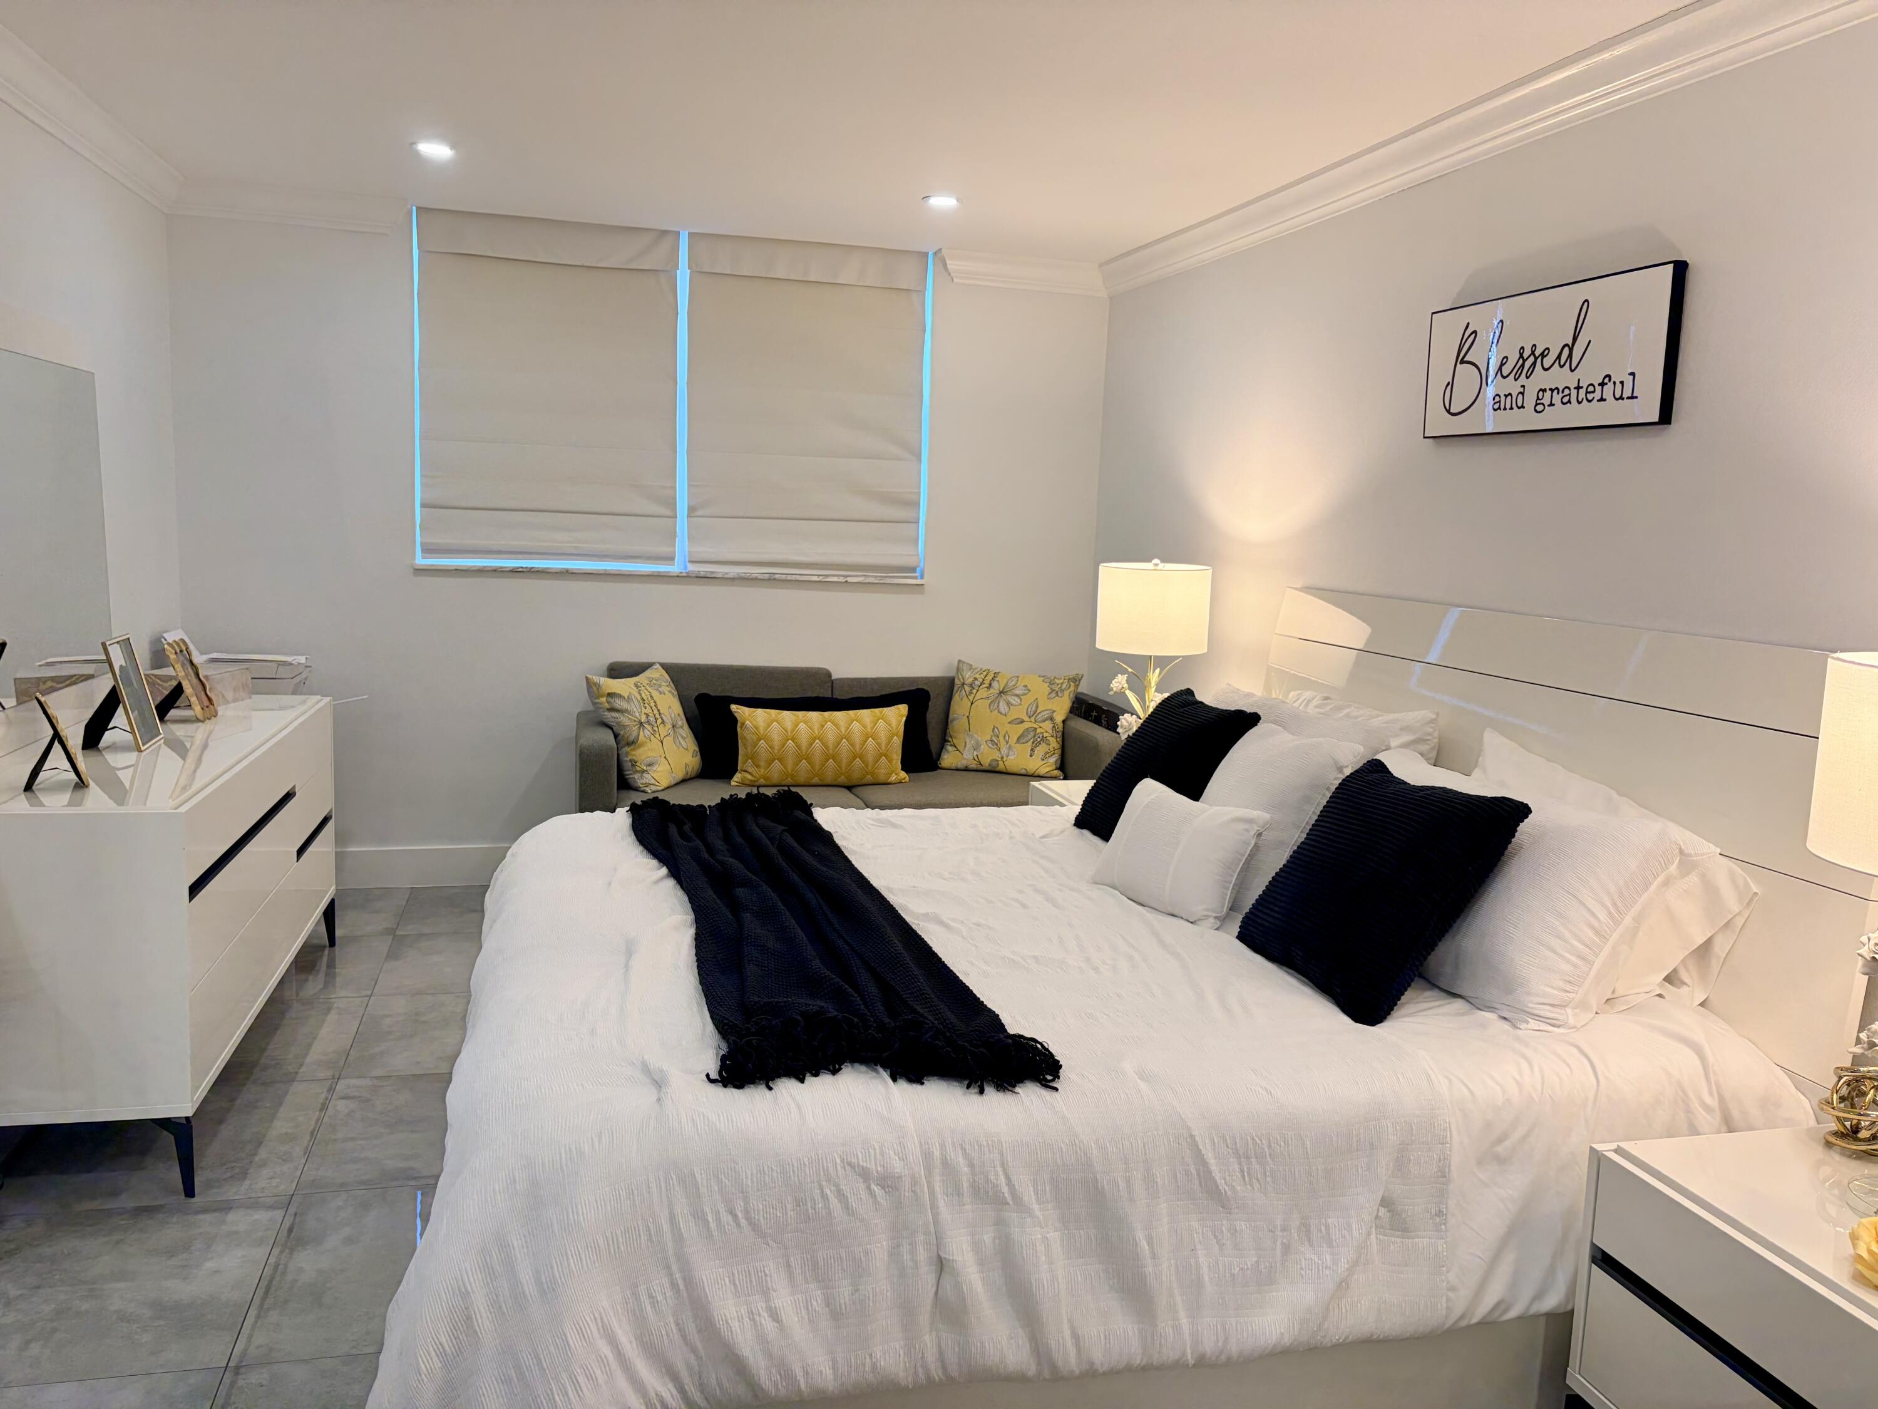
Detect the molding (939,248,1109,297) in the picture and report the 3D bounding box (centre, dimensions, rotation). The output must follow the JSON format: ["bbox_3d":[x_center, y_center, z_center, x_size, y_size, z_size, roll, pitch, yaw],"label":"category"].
[{"bbox_3d":[0.344,-1.667,5.466,0.720,0.105,0.085,0,8,-15],"label":"molding"}]

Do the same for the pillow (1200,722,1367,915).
[{"bbox_3d":[0.704,0.240,3.161,0.170,0.450,0.470,36,-1,-16],"label":"pillow"}]

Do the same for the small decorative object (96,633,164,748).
[{"bbox_3d":[-2.051,-0.032,3.543,0.135,0.268,0.215,0,8,-15],"label":"small decorative object"}]

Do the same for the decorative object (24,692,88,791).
[{"bbox_3d":[-1.916,0.072,3.067,0.118,0.205,0.165,-2,9,-31],"label":"decorative object"}]

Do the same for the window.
[{"bbox_3d":[-0.952,-1.107,5.253,1.885,1.268,0.100,0,8,-15],"label":"window"}]

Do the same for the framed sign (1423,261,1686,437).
[{"bbox_3d":[1.317,-0.752,3.100,0.038,0.303,0.780,0,8,-15],"label":"framed sign"}]

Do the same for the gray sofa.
[{"bbox_3d":[-0.263,0.330,5.135,2.030,0.860,0.880,0,8,-15],"label":"gray sofa"}]

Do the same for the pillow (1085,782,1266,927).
[{"bbox_3d":[0.517,0.312,3.045,0.130,0.270,0.400,34,-11,-32],"label":"pillow"}]

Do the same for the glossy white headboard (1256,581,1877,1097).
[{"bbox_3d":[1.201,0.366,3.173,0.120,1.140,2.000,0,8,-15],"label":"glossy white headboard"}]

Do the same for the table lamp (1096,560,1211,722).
[{"bbox_3d":[0.654,-0.063,4.387,0.370,0.770,0.370,0,8,-15],"label":"table lamp"}]

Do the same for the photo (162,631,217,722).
[{"bbox_3d":[-2.113,-0.069,3.961,0.125,0.220,0.165,1,8,-12],"label":"photo"}]

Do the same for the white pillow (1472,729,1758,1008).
[{"bbox_3d":[1.169,0.305,2.644,0.180,0.420,0.740,21,2,-16],"label":"white pillow"}]

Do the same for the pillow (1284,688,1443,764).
[{"bbox_3d":[0.947,0.167,3.558,0.180,0.430,0.770,19,3,-16],"label":"pillow"}]

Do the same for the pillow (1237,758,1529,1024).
[{"bbox_3d":[0.786,0.315,2.561,0.160,0.450,0.470,39,-2,-16],"label":"pillow"}]

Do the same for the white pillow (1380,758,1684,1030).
[{"bbox_3d":[1.035,0.343,2.731,0.200,0.460,0.660,49,-18,-28],"label":"white pillow"}]

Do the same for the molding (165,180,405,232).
[{"bbox_3d":[-2.205,-1.680,4.781,0.769,0.107,0.098,0,8,-15],"label":"molding"}]

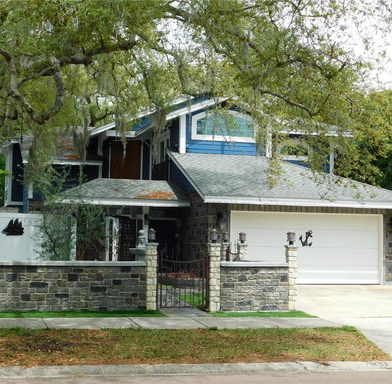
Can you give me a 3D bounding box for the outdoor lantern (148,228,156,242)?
[{"bbox_3d":[-0.931,0.953,16.135,0.165,0.285,0.165,2,-4,-13],"label":"outdoor lantern"}]

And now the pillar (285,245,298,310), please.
[{"bbox_3d":[2.130,1.910,16.774,0.260,1.435,0.260,2,-4,-13],"label":"pillar"}]

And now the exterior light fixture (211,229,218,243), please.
[{"bbox_3d":[0.403,0.992,16.440,0.165,0.285,0.165,2,-4,-13],"label":"exterior light fixture"}]

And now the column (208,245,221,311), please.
[{"bbox_3d":[0.402,1.860,16.379,0.260,1.456,0.260,2,-4,-13],"label":"column"}]

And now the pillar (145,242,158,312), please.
[{"bbox_3d":[-0.948,1.806,16.071,0.260,1.425,0.260,2,-4,-13],"label":"pillar"}]

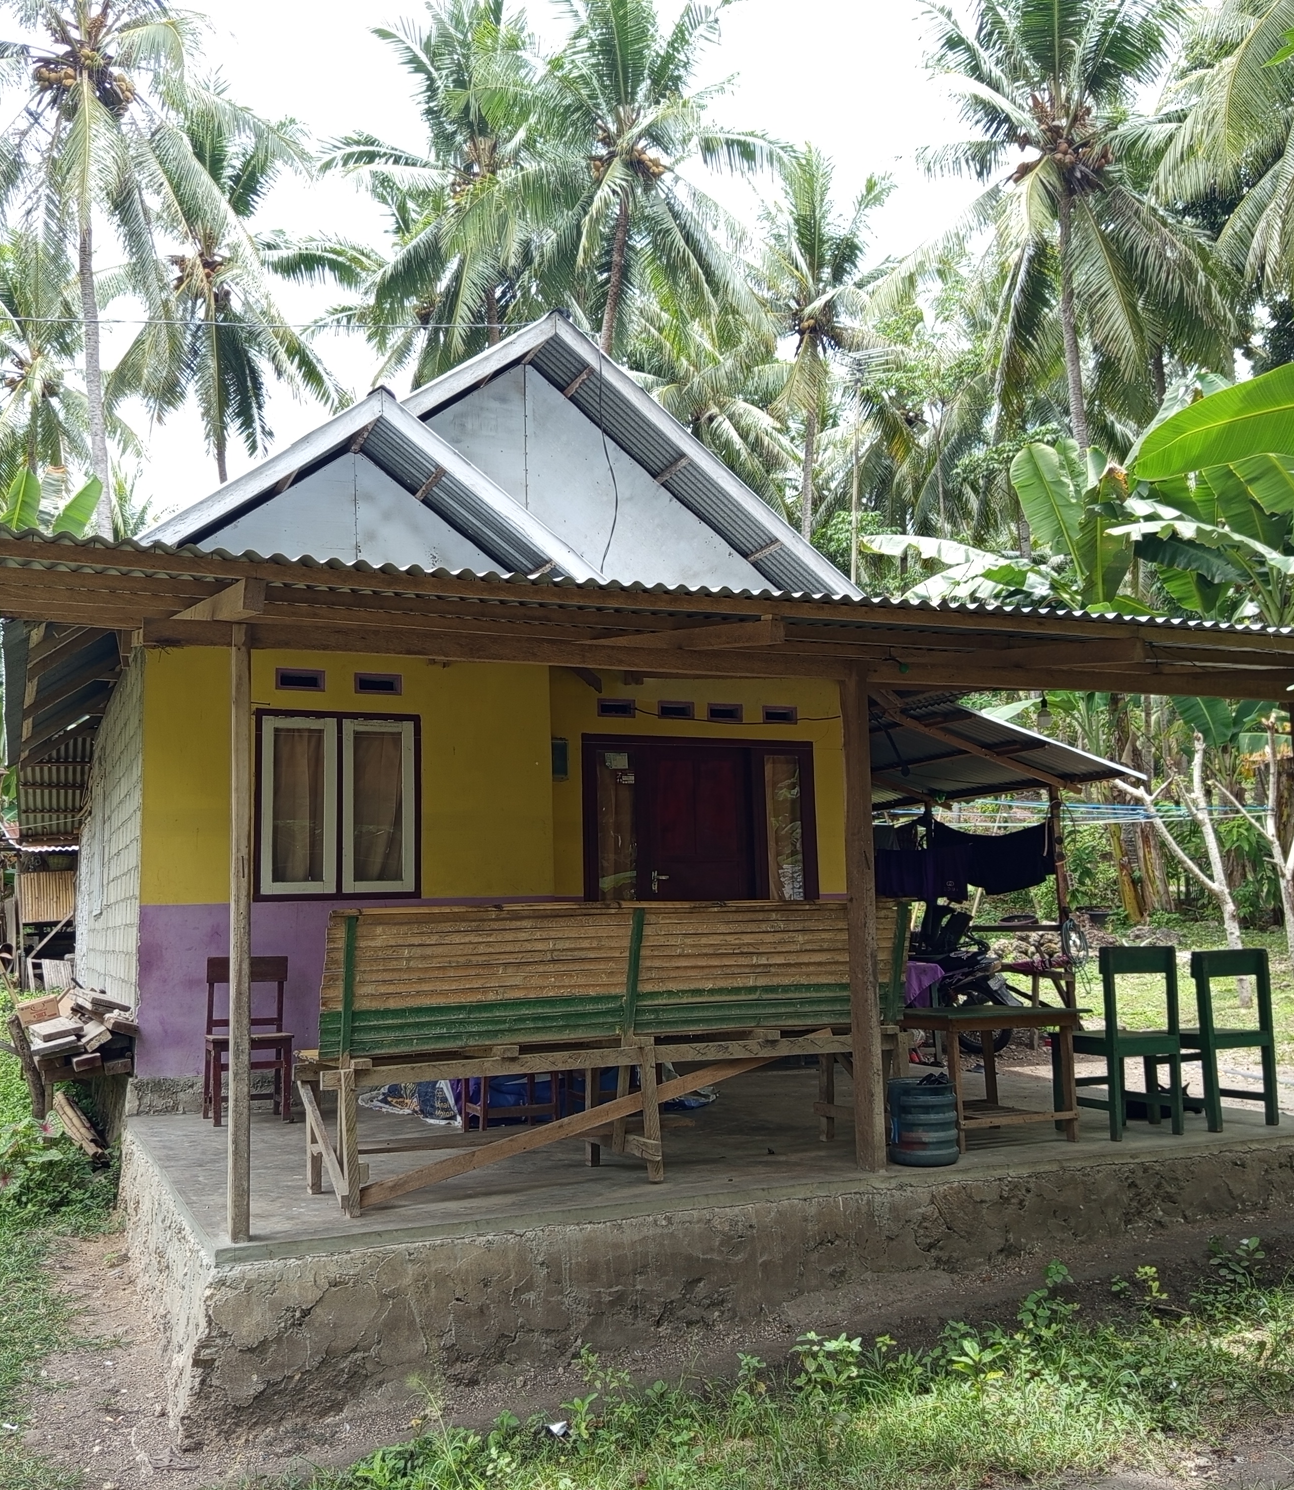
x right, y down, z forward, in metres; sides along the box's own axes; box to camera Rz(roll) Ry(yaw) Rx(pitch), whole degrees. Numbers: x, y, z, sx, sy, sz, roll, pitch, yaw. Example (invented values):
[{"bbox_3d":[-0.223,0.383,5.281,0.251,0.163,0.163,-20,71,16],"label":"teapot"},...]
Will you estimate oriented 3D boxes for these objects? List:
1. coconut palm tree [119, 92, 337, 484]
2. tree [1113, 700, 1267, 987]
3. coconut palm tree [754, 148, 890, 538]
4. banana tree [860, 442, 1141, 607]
[{"bbox_3d":[-8.896,-4.416,28.275,5.300,18.910,5.300,2,-8,-25],"label":"coconut palm tree"},{"bbox_3d":[4.830,1.060,12.300,1.350,2.550,1.100,-2,-7,0],"label":"tree"},{"bbox_3d":[3.846,-4.470,29.861,4.200,18.050,4.200,2,-8,-25],"label":"coconut palm tree"},{"bbox_3d":[3.986,-0.401,14.258,2.800,5.590,2.600,2,-8,-25],"label":"banana tree"}]

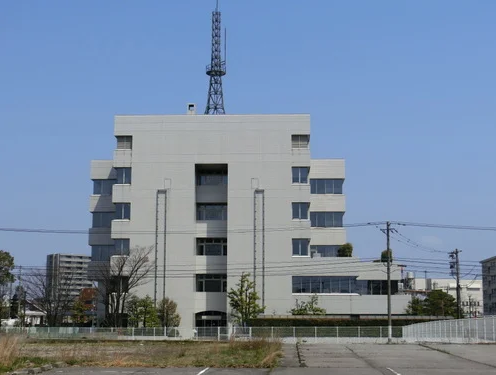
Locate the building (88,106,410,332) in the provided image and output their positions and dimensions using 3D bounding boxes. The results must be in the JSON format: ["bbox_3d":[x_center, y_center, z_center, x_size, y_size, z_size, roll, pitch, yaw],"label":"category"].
[{"bbox_3d":[0.372,5.825,105.992,37.000,25.099,27.000,0,-10,3],"label":"building"}]

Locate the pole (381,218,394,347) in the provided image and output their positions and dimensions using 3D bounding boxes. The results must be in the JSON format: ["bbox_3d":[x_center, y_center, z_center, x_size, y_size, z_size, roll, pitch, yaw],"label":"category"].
[{"bbox_3d":[12.591,8.472,77.675,1.200,11.020,0.600,0,-9,0],"label":"pole"}]

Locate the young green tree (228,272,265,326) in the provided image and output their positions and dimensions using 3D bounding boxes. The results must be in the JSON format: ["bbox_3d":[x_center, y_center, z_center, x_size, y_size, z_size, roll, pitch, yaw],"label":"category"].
[{"bbox_3d":[-0.150,11.649,85.246,3.550,6.560,3.370,0,-9,0],"label":"young green tree"}]

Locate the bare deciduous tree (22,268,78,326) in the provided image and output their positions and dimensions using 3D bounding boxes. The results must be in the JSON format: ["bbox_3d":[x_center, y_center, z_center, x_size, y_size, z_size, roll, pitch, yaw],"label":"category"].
[{"bbox_3d":[-20.361,11.880,89.250,5.770,7.064,5.480,0,-9,0],"label":"bare deciduous tree"}]

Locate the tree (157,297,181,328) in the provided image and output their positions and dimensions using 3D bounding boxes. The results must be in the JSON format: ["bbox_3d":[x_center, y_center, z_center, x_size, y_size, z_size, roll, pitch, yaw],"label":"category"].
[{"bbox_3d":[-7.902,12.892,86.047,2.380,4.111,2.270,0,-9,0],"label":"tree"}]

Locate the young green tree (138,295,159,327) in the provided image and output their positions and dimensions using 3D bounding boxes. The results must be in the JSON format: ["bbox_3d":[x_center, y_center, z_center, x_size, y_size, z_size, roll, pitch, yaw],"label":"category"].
[{"bbox_3d":[-9.893,12.790,86.063,1.990,4.301,1.990,0,-9,0],"label":"young green tree"}]

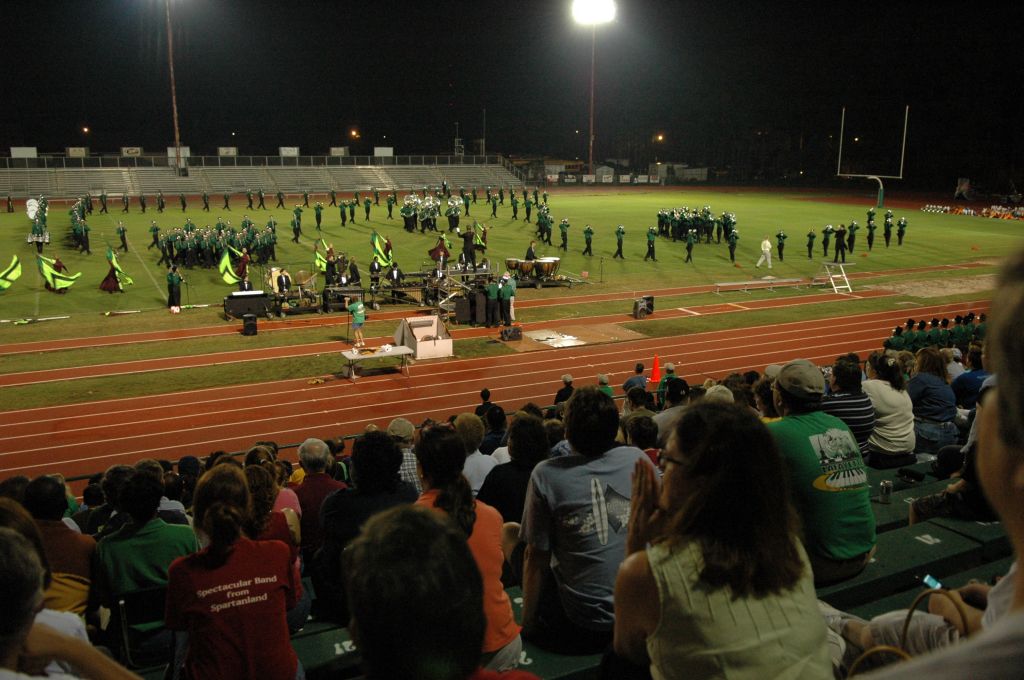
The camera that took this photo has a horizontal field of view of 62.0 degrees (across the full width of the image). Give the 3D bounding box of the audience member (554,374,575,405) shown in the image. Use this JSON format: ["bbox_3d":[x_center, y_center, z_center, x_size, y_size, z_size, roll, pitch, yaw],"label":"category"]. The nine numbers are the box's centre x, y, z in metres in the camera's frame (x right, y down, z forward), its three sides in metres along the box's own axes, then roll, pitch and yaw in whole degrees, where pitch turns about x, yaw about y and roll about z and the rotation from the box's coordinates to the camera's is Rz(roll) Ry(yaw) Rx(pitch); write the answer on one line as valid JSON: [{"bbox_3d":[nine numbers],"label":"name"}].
[{"bbox_3d":[1.176,1.582,18.490,0.520,1.730,0.380,-6,15,-25],"label":"audience member"}]

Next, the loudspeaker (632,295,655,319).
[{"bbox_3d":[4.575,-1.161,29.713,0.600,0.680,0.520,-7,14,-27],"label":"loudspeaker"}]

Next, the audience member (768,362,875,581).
[{"bbox_3d":[1.168,0.700,3.811,0.540,1.303,0.800,-6,14,-24],"label":"audience member"}]

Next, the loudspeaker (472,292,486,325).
[{"bbox_3d":[-1.106,-1.083,28.565,0.480,1.030,0.480,-3,13,-14],"label":"loudspeaker"}]

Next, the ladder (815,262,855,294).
[{"bbox_3d":[14.834,-2.943,39.244,1.200,1.170,2.100,-3,14,-15],"label":"ladder"}]

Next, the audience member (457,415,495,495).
[{"bbox_3d":[-0.328,1.021,5.496,0.430,1.260,0.720,-6,14,-26],"label":"audience member"}]

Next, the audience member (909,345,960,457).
[{"bbox_3d":[3.209,0.622,6.923,0.500,1.240,0.740,-3,13,-14],"label":"audience member"}]

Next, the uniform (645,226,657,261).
[{"bbox_3d":[7.362,-5.078,45.105,0.550,1.750,0.500,-6,14,-24],"label":"uniform"}]

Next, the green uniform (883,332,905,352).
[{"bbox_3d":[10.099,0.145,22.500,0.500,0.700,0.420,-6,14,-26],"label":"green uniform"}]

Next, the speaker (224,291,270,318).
[{"bbox_3d":[-9.694,-1.297,31.182,1.500,1.000,0.650,-6,14,-24],"label":"speaker"}]

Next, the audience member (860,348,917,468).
[{"bbox_3d":[2.811,0.678,6.899,0.480,1.280,0.720,-6,14,-26],"label":"audience member"}]

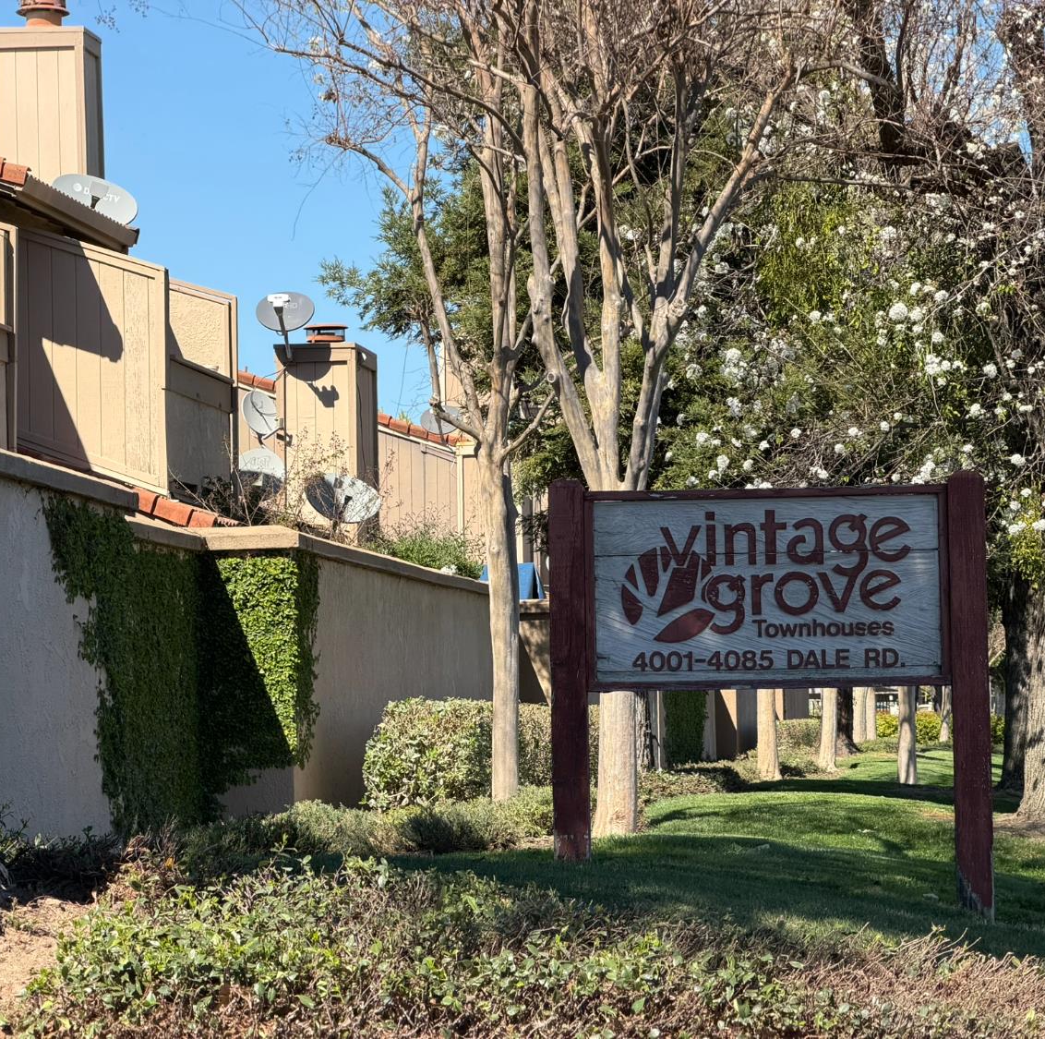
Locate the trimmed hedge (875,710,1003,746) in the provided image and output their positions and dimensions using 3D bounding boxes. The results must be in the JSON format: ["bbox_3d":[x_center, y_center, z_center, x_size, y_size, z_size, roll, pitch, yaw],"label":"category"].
[{"bbox_3d":[12.147,6.057,116.023,4.200,1.050,1.200,-1,-3,0],"label":"trimmed hedge"}]

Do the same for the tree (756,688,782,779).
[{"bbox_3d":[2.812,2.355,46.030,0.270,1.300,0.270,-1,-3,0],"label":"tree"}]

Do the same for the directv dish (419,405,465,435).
[{"bbox_3d":[-1.073,-1.336,54.000,0.620,0.460,0.400,-2,-3,11],"label":"directv dish"}]

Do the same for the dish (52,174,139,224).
[{"bbox_3d":[-3.734,-2.797,35.000,0.800,0.550,0.450,0,-3,-17],"label":"dish"}]

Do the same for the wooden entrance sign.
[{"bbox_3d":[1.076,0.772,17.300,1.890,1.910,0.155,-1,-3,6],"label":"wooden entrance sign"}]

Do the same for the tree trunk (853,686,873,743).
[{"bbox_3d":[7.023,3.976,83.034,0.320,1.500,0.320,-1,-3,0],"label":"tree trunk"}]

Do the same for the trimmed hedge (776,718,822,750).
[{"bbox_3d":[5.053,3.875,72.000,1.150,0.620,1.100,-1,-3,6],"label":"trimmed hedge"}]

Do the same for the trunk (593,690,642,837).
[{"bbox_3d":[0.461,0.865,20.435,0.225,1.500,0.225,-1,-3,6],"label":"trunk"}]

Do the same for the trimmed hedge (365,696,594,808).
[{"bbox_3d":[-0.197,1.870,33.194,0.950,0.870,12.000,-1,-3,5],"label":"trimmed hedge"}]

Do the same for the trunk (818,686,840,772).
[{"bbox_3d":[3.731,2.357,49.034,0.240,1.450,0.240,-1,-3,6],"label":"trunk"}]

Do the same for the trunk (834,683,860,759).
[{"bbox_3d":[6.141,3.712,76.037,0.420,1.600,0.420,-1,-3,0],"label":"trunk"}]

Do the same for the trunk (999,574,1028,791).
[{"bbox_3d":[5.743,1.830,46.060,0.550,2.600,0.550,-1,-3,6],"label":"trunk"}]

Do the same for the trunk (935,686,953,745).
[{"bbox_3d":[10.938,5.018,104.040,0.330,1.750,0.330,-1,-3,0],"label":"trunk"}]

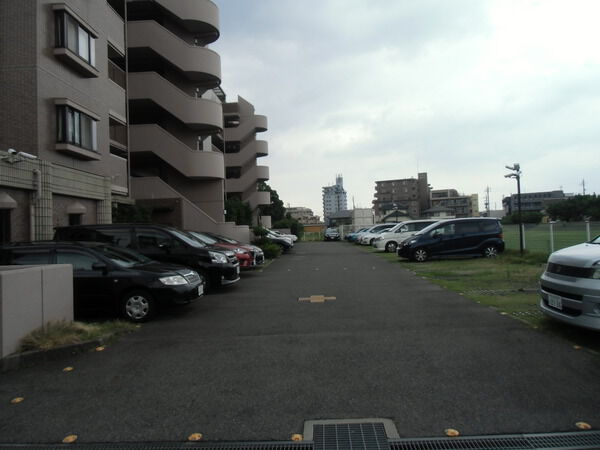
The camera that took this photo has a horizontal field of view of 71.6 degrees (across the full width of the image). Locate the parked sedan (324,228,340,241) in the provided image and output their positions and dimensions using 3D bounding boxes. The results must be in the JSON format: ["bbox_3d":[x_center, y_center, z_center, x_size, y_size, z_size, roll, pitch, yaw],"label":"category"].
[{"bbox_3d":[3.620,0.965,46.800,1.700,1.450,4.500,-2,0,2],"label":"parked sedan"}]

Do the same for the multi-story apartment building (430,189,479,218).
[{"bbox_3d":[65.841,-6.500,178.108,18.000,16.500,14.000,-2,-1,34],"label":"multi-story apartment building"}]

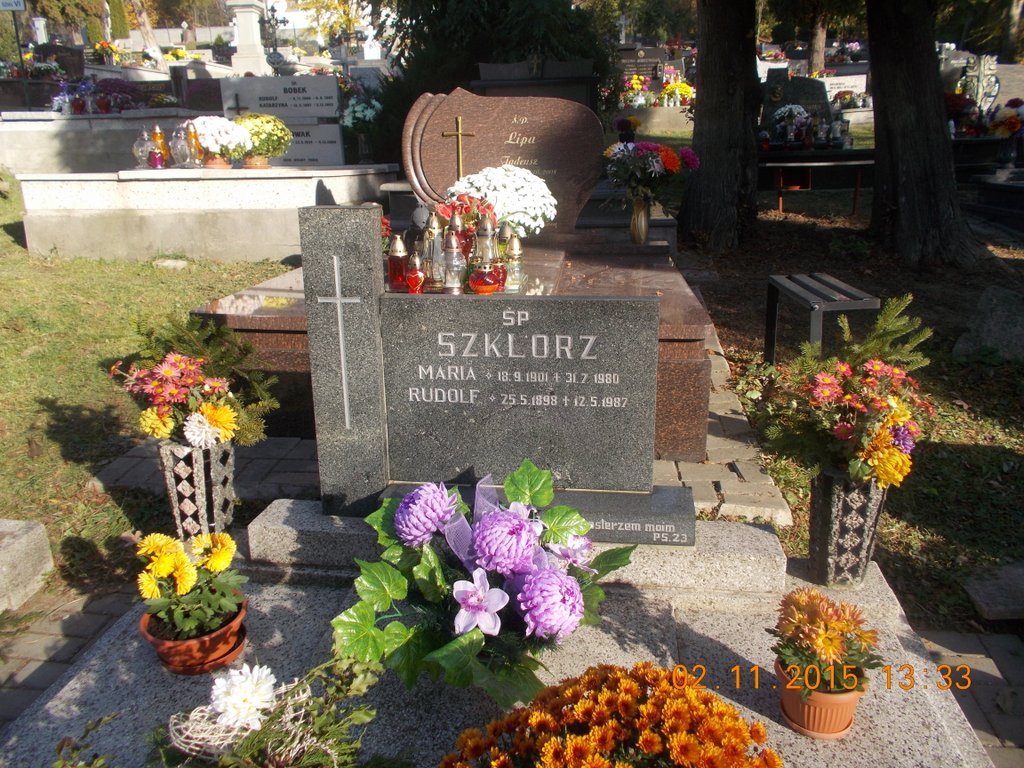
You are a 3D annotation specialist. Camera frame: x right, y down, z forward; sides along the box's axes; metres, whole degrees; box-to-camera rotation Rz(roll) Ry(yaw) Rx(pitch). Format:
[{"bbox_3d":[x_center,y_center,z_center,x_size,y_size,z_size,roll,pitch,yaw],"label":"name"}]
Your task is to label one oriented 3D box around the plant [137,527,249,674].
[{"bbox_3d":[-0.657,0.444,1.585,0.215,0.260,0.210,1,15,9],"label":"plant"}]

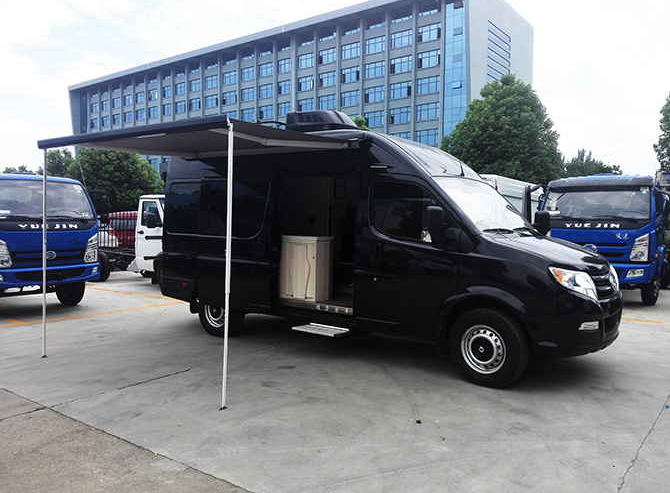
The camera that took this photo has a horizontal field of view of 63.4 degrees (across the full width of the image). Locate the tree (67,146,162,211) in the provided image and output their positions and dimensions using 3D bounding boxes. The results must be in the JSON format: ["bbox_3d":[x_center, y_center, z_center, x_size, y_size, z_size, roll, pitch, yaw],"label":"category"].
[{"bbox_3d":[-14.663,-3.723,36.173,6.840,6.510,6.840,0,3,0],"label":"tree"}]

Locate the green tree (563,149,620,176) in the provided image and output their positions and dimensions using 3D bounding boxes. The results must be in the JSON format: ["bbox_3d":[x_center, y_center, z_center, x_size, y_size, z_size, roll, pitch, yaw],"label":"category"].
[{"bbox_3d":[20.086,-4.165,43.188,6.346,7.069,6.346,0,3,0],"label":"green tree"}]

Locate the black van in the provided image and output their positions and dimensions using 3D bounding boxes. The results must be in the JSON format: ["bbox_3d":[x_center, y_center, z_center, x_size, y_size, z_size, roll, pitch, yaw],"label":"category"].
[{"bbox_3d":[0.477,-0.253,6.808,5.656,2.889,2.171,3,4,35],"label":"black van"}]

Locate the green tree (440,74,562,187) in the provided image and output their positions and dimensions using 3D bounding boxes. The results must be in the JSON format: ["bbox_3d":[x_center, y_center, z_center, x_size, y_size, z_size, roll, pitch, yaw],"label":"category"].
[{"bbox_3d":[7.960,-4.052,26.226,5.851,8.502,5.851,0,3,0],"label":"green tree"}]

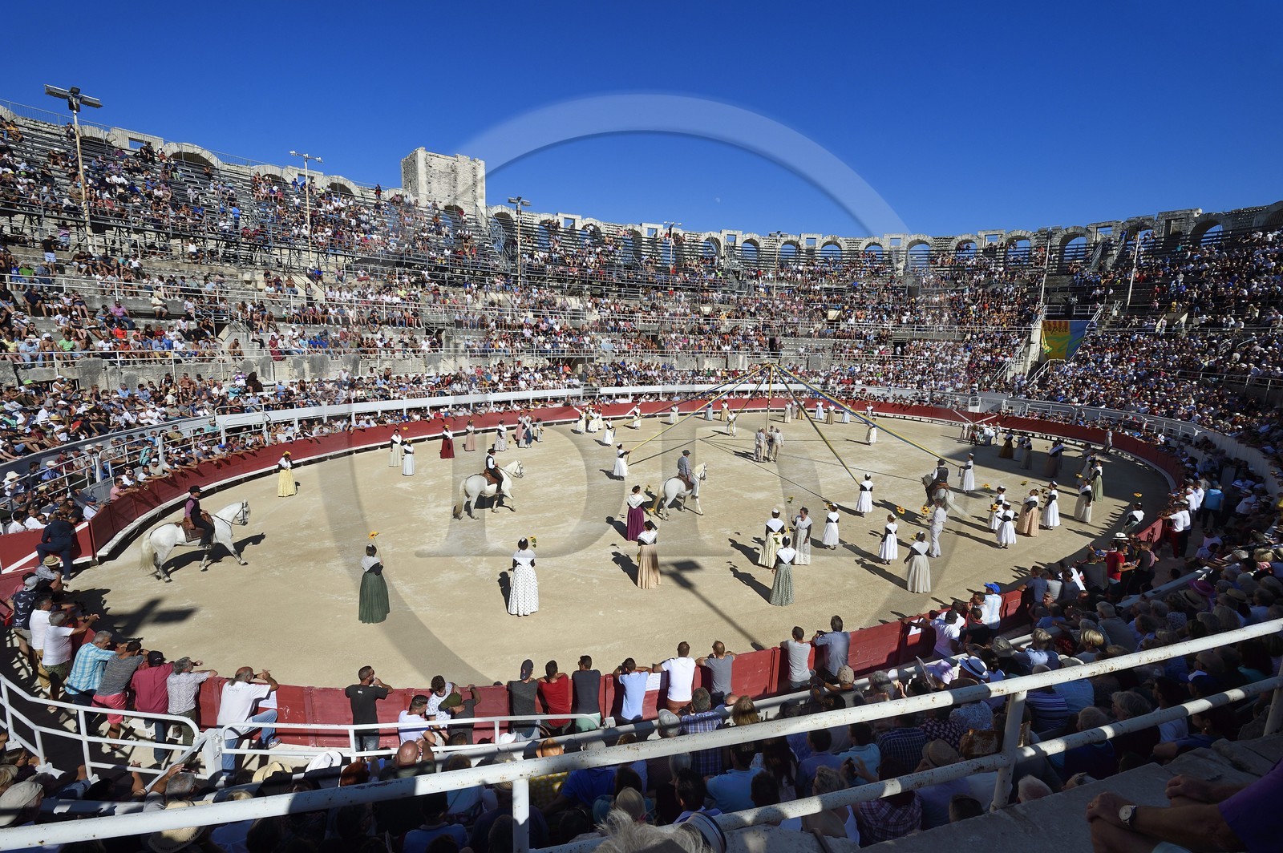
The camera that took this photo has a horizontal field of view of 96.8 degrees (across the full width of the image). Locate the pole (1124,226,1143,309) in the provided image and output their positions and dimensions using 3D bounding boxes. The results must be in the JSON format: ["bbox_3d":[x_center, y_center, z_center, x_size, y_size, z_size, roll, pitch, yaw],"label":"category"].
[{"bbox_3d":[50.610,-16.570,58.500,0.700,8.800,2.300,-6,11,-37],"label":"pole"}]

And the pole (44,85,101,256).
[{"bbox_3d":[-30.460,-13.880,31.000,0.700,8.700,2.400,4,9,18],"label":"pole"}]

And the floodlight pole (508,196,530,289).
[{"bbox_3d":[-12.020,-18.060,56.100,2.400,8.700,0.700,-6,12,-40],"label":"floodlight pole"}]

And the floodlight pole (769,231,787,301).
[{"bbox_3d":[16.692,-19.767,70.298,2.250,8.300,0.800,1,9,-5],"label":"floodlight pole"}]

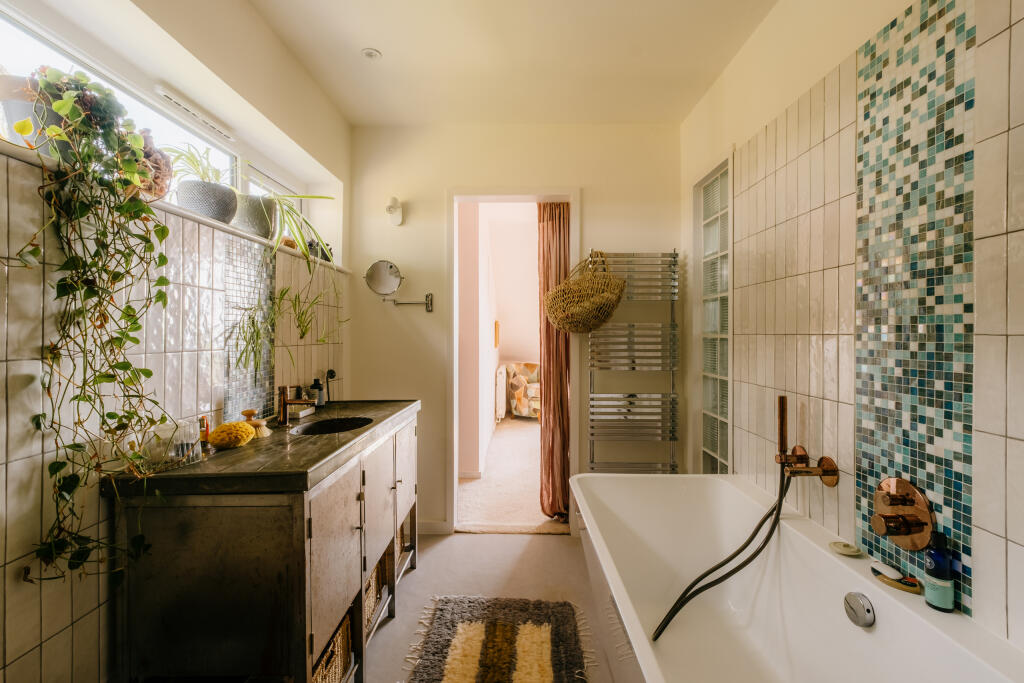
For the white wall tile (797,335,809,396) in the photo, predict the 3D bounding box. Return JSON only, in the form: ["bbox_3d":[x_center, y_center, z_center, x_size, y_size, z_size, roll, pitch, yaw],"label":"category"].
[{"bbox_3d":[1.017,0.081,1.478,0.010,0.204,0.062,0,1,0],"label":"white wall tile"}]

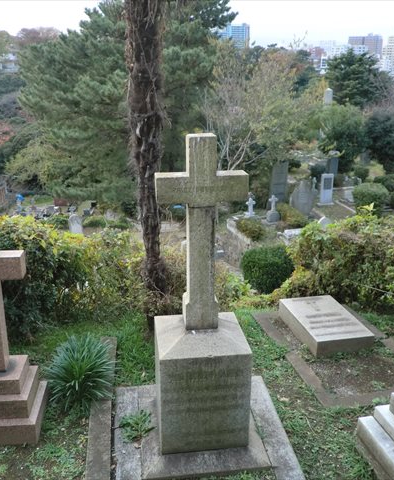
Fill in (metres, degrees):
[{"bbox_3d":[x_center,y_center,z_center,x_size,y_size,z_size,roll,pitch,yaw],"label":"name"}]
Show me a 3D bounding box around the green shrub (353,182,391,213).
[{"bbox_3d":[6.080,-1.465,16.673,1.254,1.010,1.191,-2,18,-8],"label":"green shrub"}]

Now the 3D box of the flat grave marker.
[{"bbox_3d":[1.368,0.909,5.208,0.612,0.172,0.931,-4,20,-12],"label":"flat grave marker"}]

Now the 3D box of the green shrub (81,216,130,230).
[{"bbox_3d":[-4.568,-0.824,24.000,2.300,0.600,1.200,0,19,0],"label":"green shrub"}]

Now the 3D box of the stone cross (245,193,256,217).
[{"bbox_3d":[2.560,-1.694,23.002,0.478,1.181,0.380,0,19,-2],"label":"stone cross"}]

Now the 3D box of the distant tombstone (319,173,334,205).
[{"bbox_3d":[4.735,-1.859,17.624,0.450,1.156,0.250,-3,18,-9],"label":"distant tombstone"}]

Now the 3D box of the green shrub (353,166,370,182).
[{"bbox_3d":[10.266,-4.086,30.001,0.969,1.000,0.949,7,20,18],"label":"green shrub"}]

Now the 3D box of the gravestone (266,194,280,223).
[{"bbox_3d":[3.455,-1.412,22.002,0.641,1.367,0.480,0,19,-2],"label":"gravestone"}]

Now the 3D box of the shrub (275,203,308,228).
[{"bbox_3d":[2.940,-0.740,14.811,1.039,0.755,0.935,-2,18,-8],"label":"shrub"}]

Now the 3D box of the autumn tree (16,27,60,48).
[{"bbox_3d":[-34.857,-42.562,105.566,9.323,7.953,8.217,-5,20,-16],"label":"autumn tree"}]

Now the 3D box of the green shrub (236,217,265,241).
[{"bbox_3d":[1.510,-0.297,13.568,0.847,0.669,0.763,-2,18,-8],"label":"green shrub"}]

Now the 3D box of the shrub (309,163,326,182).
[{"bbox_3d":[7.520,-4.210,30.001,0.969,1.127,0.949,5,19,13],"label":"shrub"}]

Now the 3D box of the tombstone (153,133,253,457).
[{"bbox_3d":[0.025,0.329,2.965,0.540,1.914,0.538,-2,18,-7],"label":"tombstone"}]

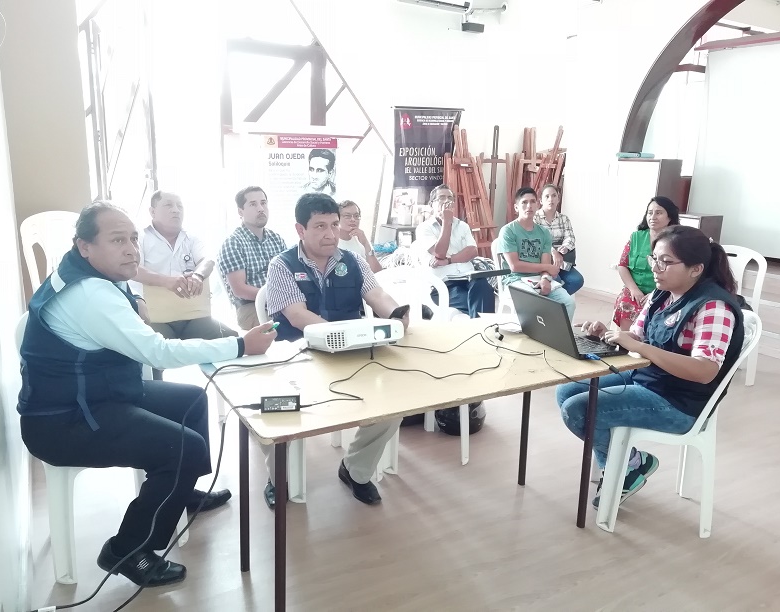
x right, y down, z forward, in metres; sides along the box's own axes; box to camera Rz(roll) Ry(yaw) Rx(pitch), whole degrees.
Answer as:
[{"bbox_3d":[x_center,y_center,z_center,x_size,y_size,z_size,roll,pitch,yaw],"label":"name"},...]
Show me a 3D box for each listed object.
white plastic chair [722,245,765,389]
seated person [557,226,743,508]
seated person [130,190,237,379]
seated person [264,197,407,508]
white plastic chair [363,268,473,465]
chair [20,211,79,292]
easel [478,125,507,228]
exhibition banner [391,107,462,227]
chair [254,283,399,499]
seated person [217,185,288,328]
[{"bbox_3d":[2.419,0.067,4.427,0.450,0.890,0.530,5,12,15],"label":"white plastic chair"},{"bbox_3d":[1.054,0.282,2.476,0.770,1.210,0.470,4,12,14],"label":"seated person"},{"bbox_3d":[-1.200,-0.004,3.459,0.580,1.260,0.750,-5,13,-28],"label":"seated person"},{"bbox_3d":[-0.304,0.158,2.722,0.570,1.290,0.700,-4,13,-24],"label":"seated person"},{"bbox_3d":[0.113,0.297,3.077,0.450,0.890,0.530,-3,13,-19],"label":"white plastic chair"},{"bbox_3d":[-1.831,0.013,3.563,0.480,1.070,0.580,-6,16,-29],"label":"chair"},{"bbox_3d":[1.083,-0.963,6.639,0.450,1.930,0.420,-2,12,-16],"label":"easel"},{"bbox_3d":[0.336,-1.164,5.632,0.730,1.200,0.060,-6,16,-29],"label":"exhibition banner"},{"bbox_3d":[-0.338,0.345,2.823,0.450,0.880,0.530,-6,14,-31],"label":"chair"},{"bbox_3d":[-0.734,-0.042,3.547,0.520,1.250,0.800,-6,16,-29],"label":"seated person"}]

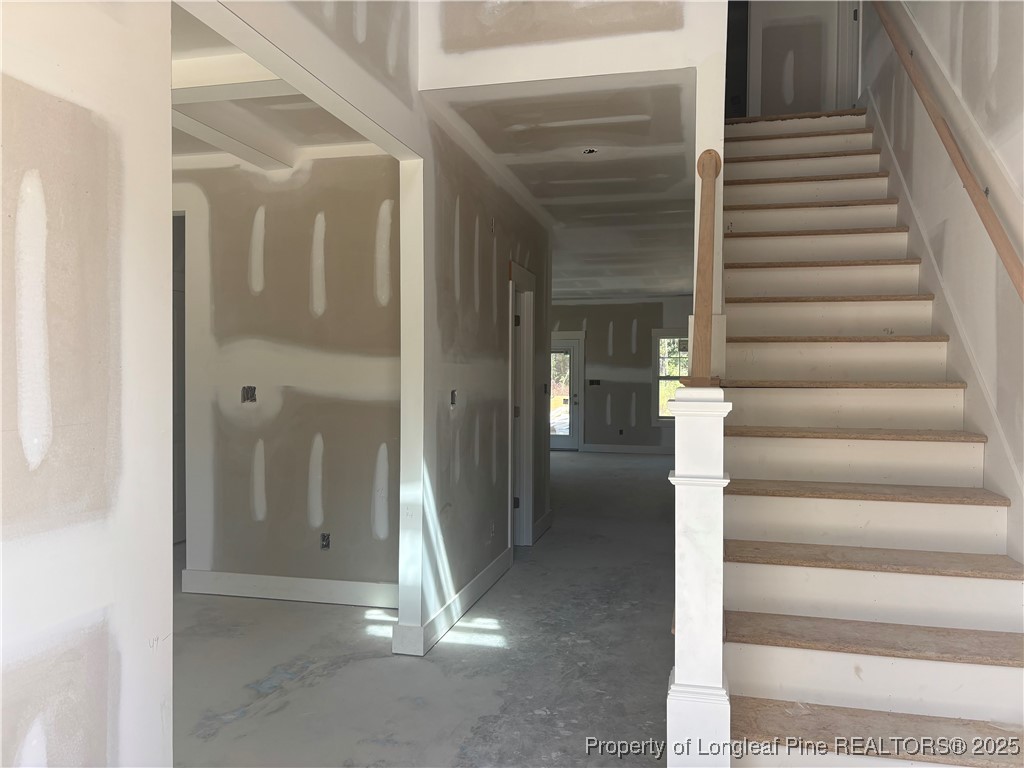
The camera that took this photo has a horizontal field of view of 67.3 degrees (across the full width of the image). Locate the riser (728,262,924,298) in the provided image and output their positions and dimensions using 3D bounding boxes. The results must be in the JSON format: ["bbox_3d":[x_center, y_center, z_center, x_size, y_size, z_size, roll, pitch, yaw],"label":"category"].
[{"bbox_3d":[1.543,-0.500,3.874,0.919,0.170,0.025,0,1,14],"label":"riser"}]

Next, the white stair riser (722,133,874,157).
[{"bbox_3d":[1.825,-1.497,4.976,0.919,0.170,0.025,0,1,14],"label":"white stair riser"}]

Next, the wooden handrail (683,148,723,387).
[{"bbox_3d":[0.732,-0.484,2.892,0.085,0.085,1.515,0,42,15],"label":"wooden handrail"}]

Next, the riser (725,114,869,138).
[{"bbox_3d":[1.882,-1.696,5.196,0.919,0.170,0.025,0,1,14],"label":"riser"}]

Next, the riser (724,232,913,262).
[{"bbox_3d":[1.600,-0.700,4.095,0.919,0.170,0.025,0,1,14],"label":"riser"}]

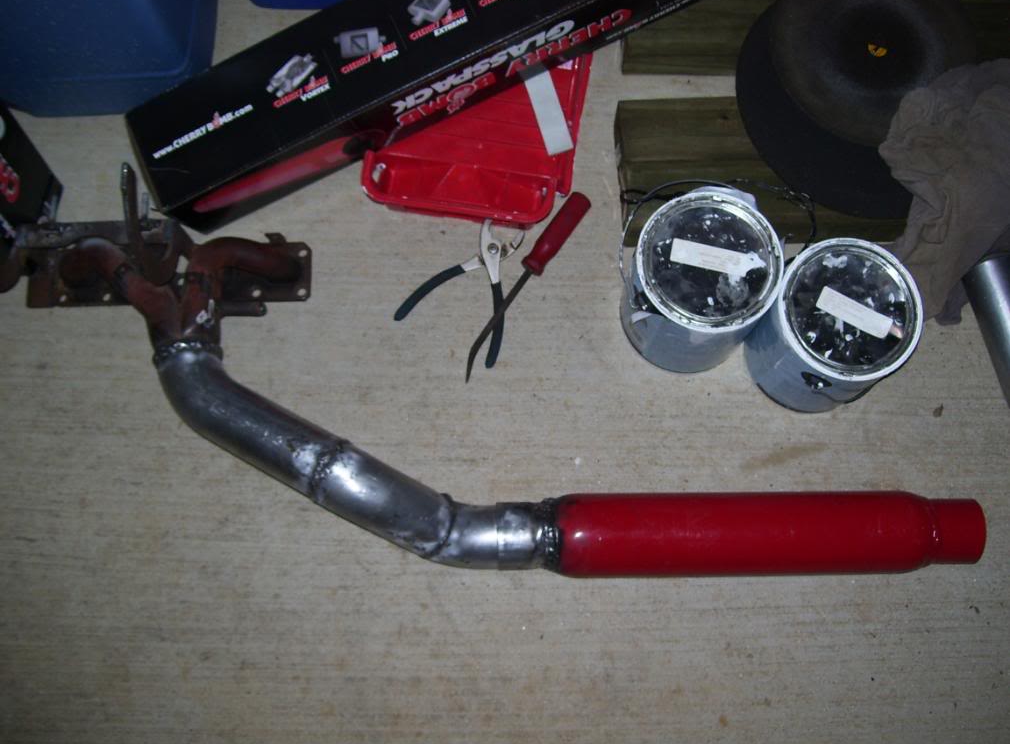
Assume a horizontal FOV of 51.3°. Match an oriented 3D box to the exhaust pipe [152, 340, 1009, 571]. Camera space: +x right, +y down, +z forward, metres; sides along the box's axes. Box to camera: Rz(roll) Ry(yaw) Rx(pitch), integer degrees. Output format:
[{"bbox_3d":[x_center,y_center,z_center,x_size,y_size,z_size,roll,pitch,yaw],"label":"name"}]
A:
[{"bbox_3d":[0.070,0.103,1.299,1.027,0.110,0.299,0,76,1],"label":"exhaust pipe"}]

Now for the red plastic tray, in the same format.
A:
[{"bbox_3d":[-0.024,-0.386,1.442,0.280,0.075,0.375,7,76,3],"label":"red plastic tray"}]

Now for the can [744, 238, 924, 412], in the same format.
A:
[{"bbox_3d":[0.398,-0.051,1.292,0.168,0.190,0.168,0,76,1],"label":"can"}]

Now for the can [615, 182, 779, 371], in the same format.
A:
[{"bbox_3d":[0.239,-0.103,1.307,0.168,0.190,0.168,0,76,1],"label":"can"}]

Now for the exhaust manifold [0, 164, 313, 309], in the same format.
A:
[{"bbox_3d":[-0.451,-0.162,1.363,0.388,0.130,0.200,0,76,1],"label":"exhaust manifold"}]

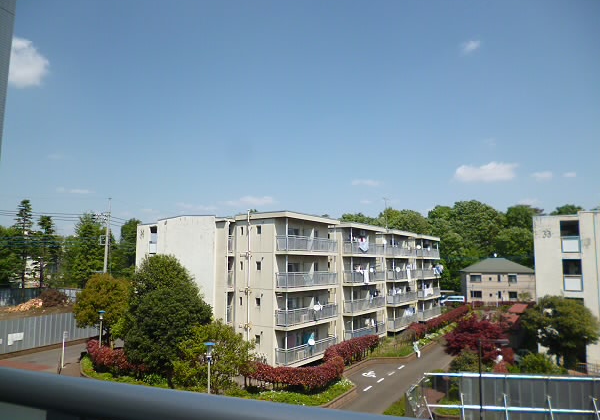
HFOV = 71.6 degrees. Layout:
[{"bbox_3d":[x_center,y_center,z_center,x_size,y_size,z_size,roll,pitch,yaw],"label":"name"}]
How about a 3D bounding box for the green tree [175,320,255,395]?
[{"bbox_3d":[-5.345,9.187,26.483,5.000,4.500,4.700,2,-7,-11],"label":"green tree"}]

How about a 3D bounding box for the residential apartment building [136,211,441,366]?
[{"bbox_3d":[2.943,8.464,50.391,16.930,11.880,39.880,-4,-8,34],"label":"residential apartment building"}]

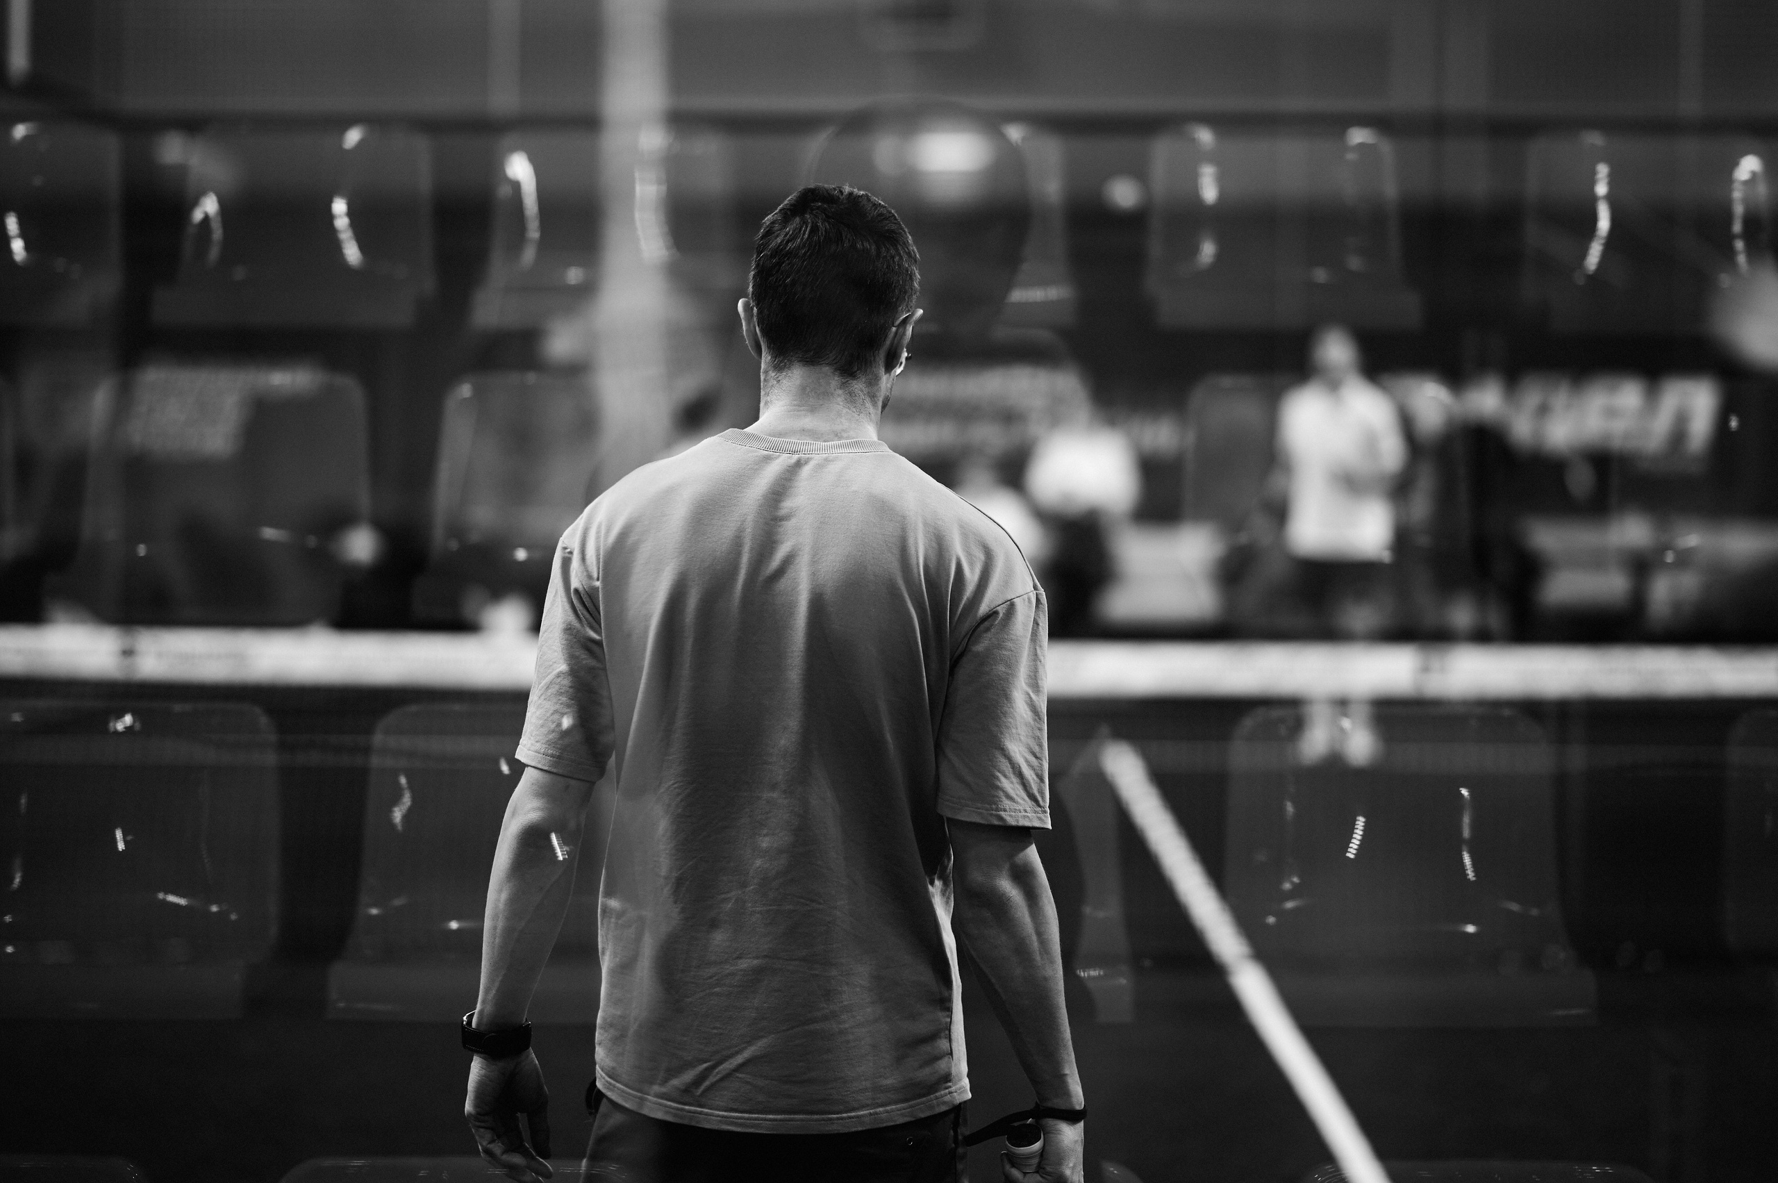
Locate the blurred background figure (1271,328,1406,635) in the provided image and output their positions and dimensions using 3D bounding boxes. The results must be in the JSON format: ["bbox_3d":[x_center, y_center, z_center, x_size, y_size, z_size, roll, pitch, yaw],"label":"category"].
[{"bbox_3d":[1.874,-0.194,17.500,0.570,1.790,0.400,1,3,7],"label":"blurred background figure"}]

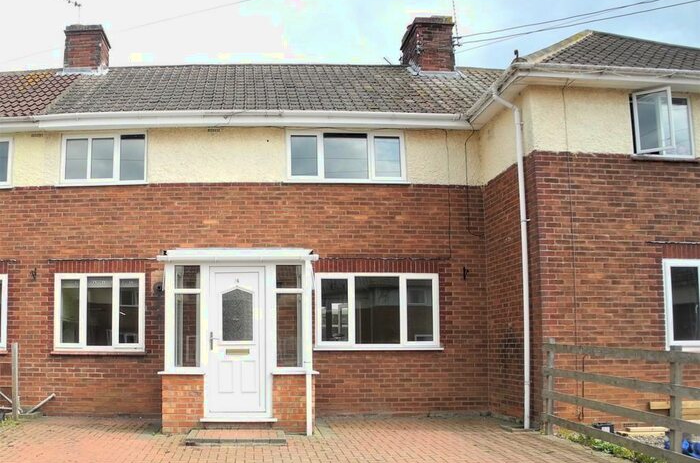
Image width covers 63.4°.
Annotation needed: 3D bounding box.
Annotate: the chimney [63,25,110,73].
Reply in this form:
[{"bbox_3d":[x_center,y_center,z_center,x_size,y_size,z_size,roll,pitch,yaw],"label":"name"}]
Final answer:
[{"bbox_3d":[-5.746,-3.847,12.595,0.807,1.087,0.900,0,-8,-3],"label":"chimney"}]

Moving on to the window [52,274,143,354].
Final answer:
[{"bbox_3d":[-3.974,1.289,9.022,1.415,1.236,0.140,0,-8,-3],"label":"window"}]

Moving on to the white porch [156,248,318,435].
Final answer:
[{"bbox_3d":[-1.525,1.450,8.282,2.165,2.577,1.630,0,-8,-3],"label":"white porch"}]

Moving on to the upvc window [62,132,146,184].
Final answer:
[{"bbox_3d":[-4.050,-1.200,9.361,1.391,0.864,0.140,0,-8,-3],"label":"upvc window"}]

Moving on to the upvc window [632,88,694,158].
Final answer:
[{"bbox_3d":[4.344,-1.503,7.724,0.881,0.932,0.400,0,-8,-3],"label":"upvc window"}]

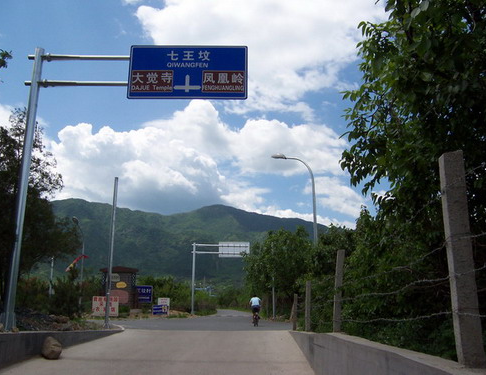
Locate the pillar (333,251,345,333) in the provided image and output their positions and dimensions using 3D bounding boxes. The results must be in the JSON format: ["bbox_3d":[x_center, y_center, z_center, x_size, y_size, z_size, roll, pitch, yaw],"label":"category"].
[{"bbox_3d":[1.728,1.848,8.540,0.150,1.460,0.150,5,-13,3],"label":"pillar"}]

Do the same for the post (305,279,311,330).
[{"bbox_3d":[1.946,3.518,14.128,0.150,1.460,0.150,3,-13,3],"label":"post"}]

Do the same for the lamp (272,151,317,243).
[{"bbox_3d":[2.609,2.506,24.034,2.223,8.798,0.350,0,-13,0],"label":"lamp"}]

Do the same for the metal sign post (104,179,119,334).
[{"bbox_3d":[-5.329,2.561,19.402,0.280,6.110,0.280,0,-13,0],"label":"metal sign post"}]

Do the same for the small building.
[{"bbox_3d":[-11.129,9.078,43.044,3.535,3.842,3.100,2,-13,-9],"label":"small building"}]

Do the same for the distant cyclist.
[{"bbox_3d":[0.655,6.456,24.995,0.600,1.547,1.720,0,-13,1],"label":"distant cyclist"}]

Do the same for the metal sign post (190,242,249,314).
[{"bbox_3d":[-2.196,8.776,46.195,5.642,6.762,0.450,0,-13,0],"label":"metal sign post"}]

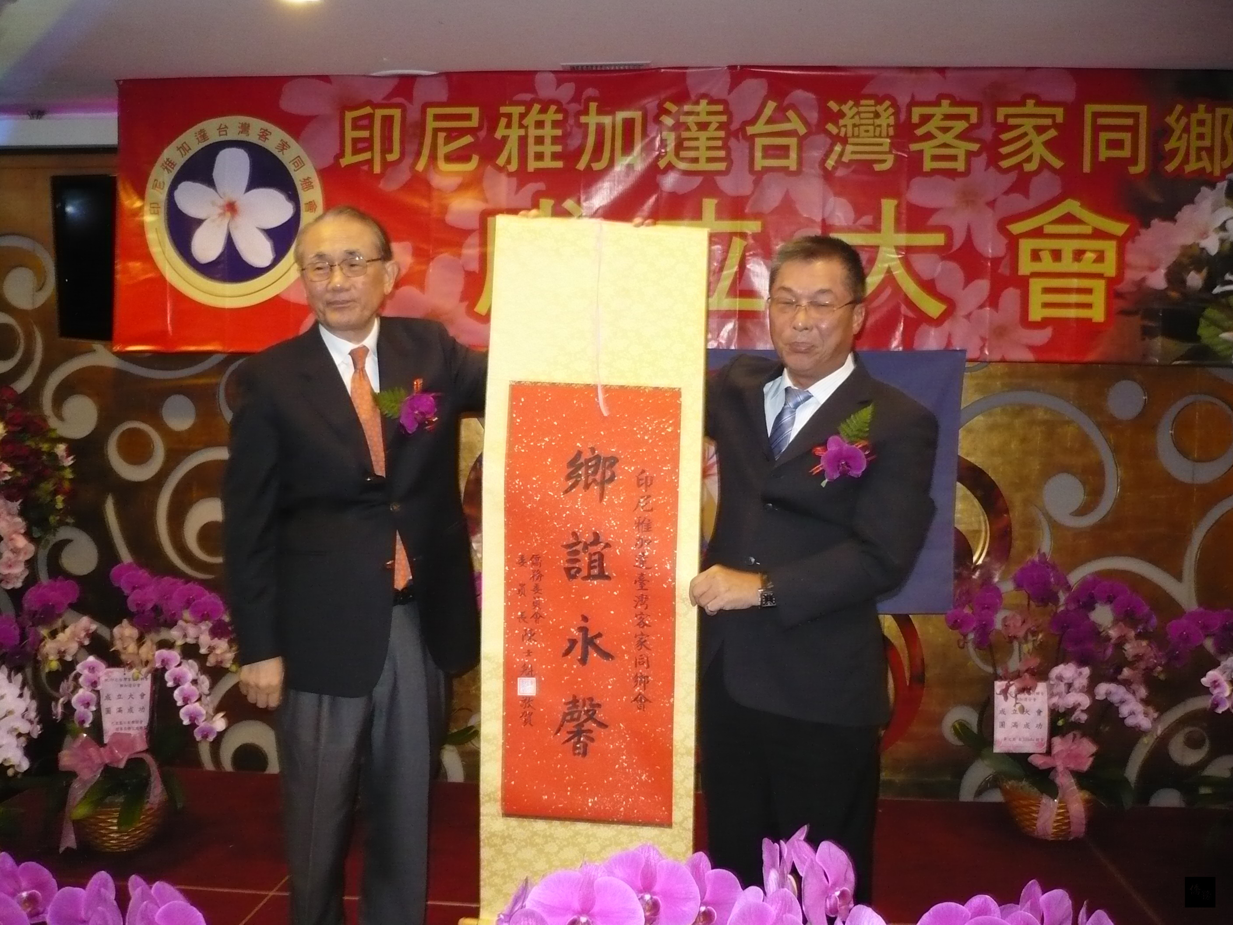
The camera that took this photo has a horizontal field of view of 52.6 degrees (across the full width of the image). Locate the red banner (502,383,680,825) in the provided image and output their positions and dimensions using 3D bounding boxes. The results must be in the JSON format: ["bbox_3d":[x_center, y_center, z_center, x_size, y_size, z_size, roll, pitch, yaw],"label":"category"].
[{"bbox_3d":[-0.045,0.261,2.290,0.314,0.803,0.020,2,1,1],"label":"red banner"}]

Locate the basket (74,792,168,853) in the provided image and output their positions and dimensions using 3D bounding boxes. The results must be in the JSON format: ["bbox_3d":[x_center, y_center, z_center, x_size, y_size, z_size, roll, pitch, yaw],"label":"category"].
[{"bbox_3d":[-1.550,1.101,3.900,0.280,0.160,0.250,1,1,5],"label":"basket"}]

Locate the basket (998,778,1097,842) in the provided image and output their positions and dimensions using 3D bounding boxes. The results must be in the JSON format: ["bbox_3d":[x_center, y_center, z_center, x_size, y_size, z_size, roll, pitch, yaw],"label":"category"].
[{"bbox_3d":[1.431,1.147,4.140,0.300,0.170,0.250,1,1,5],"label":"basket"}]

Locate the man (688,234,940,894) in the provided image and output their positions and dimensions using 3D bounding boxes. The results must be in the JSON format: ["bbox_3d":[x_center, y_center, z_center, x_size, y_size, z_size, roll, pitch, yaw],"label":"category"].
[{"bbox_3d":[0.369,0.408,2.350,0.510,1.690,0.380,2,2,30],"label":"man"}]

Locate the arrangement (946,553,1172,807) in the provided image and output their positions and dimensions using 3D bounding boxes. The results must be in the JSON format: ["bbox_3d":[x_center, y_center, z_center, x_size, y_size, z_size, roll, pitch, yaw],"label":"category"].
[{"bbox_3d":[1.447,0.715,4.120,0.700,0.810,0.430,1,1,5],"label":"arrangement"}]

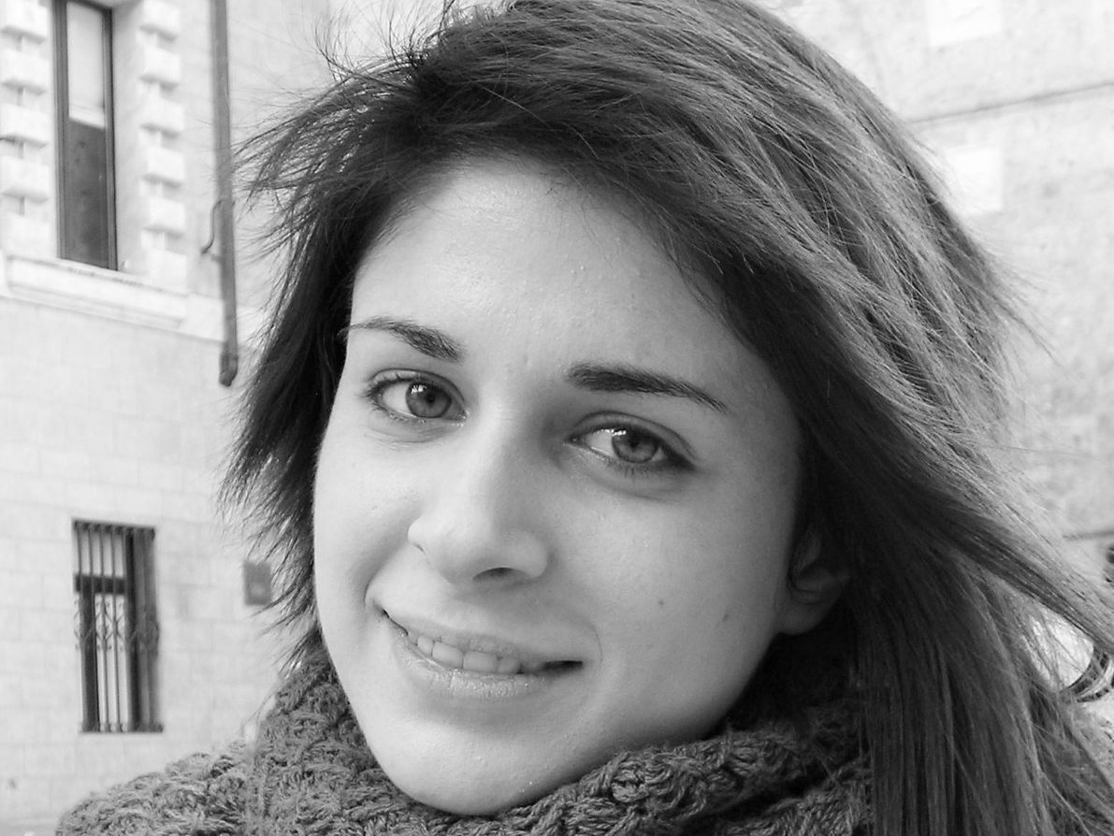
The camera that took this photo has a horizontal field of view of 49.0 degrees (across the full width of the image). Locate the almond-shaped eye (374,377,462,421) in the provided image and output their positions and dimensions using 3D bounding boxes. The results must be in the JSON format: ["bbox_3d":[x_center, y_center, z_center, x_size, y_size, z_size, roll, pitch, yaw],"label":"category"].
[{"bbox_3d":[-0.038,-0.005,0.338,0.026,0.011,0.012,12,-2,13],"label":"almond-shaped eye"}]

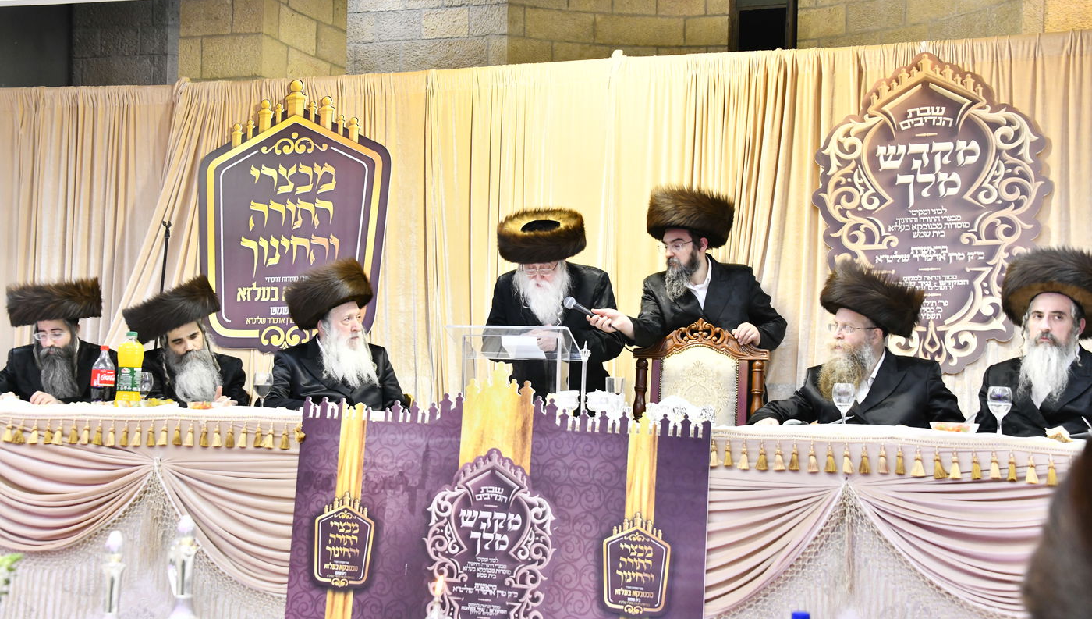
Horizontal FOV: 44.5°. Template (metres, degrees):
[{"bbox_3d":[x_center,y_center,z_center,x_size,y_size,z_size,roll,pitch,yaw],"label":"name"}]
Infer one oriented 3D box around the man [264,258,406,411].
[{"bbox_3d":[-0.829,0.462,5.194,0.580,1.341,0.720,2,-1,-22],"label":"man"}]

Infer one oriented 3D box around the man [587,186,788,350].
[{"bbox_3d":[0.581,0.323,5.671,0.840,1.708,0.500,1,-1,20],"label":"man"}]

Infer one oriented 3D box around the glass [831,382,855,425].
[{"bbox_3d":[1.092,0.345,4.900,0.080,0.162,0.080,1,-1,0],"label":"glass"}]

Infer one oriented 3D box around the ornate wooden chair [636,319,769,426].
[{"bbox_3d":[0.599,0.602,5.234,0.610,1.136,0.660,1,-1,6],"label":"ornate wooden chair"}]

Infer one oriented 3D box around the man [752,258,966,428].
[{"bbox_3d":[1.176,0.495,5.094,0.760,1.376,0.750,1,-1,23],"label":"man"}]

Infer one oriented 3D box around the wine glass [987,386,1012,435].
[{"bbox_3d":[1.495,0.331,4.400,0.082,0.165,0.082,1,-1,0],"label":"wine glass"}]

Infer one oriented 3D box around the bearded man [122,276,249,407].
[{"bbox_3d":[-1.421,0.492,5.244,0.560,1.250,0.750,2,-1,-12],"label":"bearded man"}]

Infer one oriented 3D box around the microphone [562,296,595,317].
[{"bbox_3d":[0.150,-0.005,5.400,0.175,0.053,0.053,26,0,6],"label":"microphone"}]

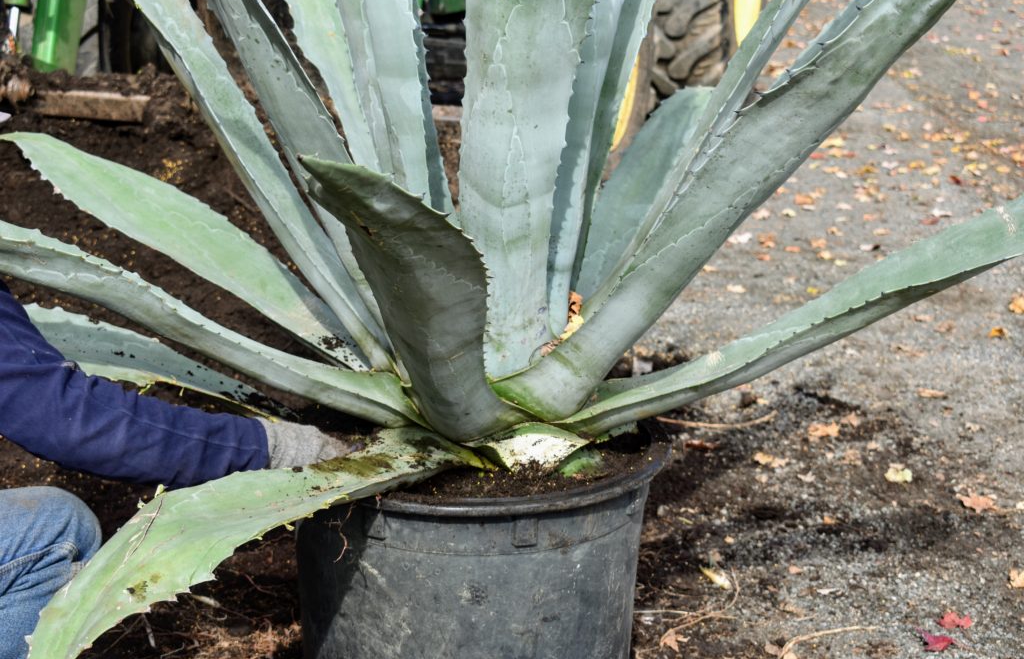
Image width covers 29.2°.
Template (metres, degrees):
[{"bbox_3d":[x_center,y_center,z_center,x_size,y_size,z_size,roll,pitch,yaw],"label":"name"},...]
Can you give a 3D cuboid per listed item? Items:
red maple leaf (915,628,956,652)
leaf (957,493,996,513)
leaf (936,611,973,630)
[{"bbox_3d":[0.754,0.554,3.496,0.075,0.020,0.060,3,15,13],"label":"red maple leaf"},{"bbox_3d":[0.991,0.369,4.187,0.085,0.020,0.070,4,15,14],"label":"leaf"},{"bbox_3d":[0.809,0.532,3.588,0.066,0.015,0.056,4,15,13],"label":"leaf"}]

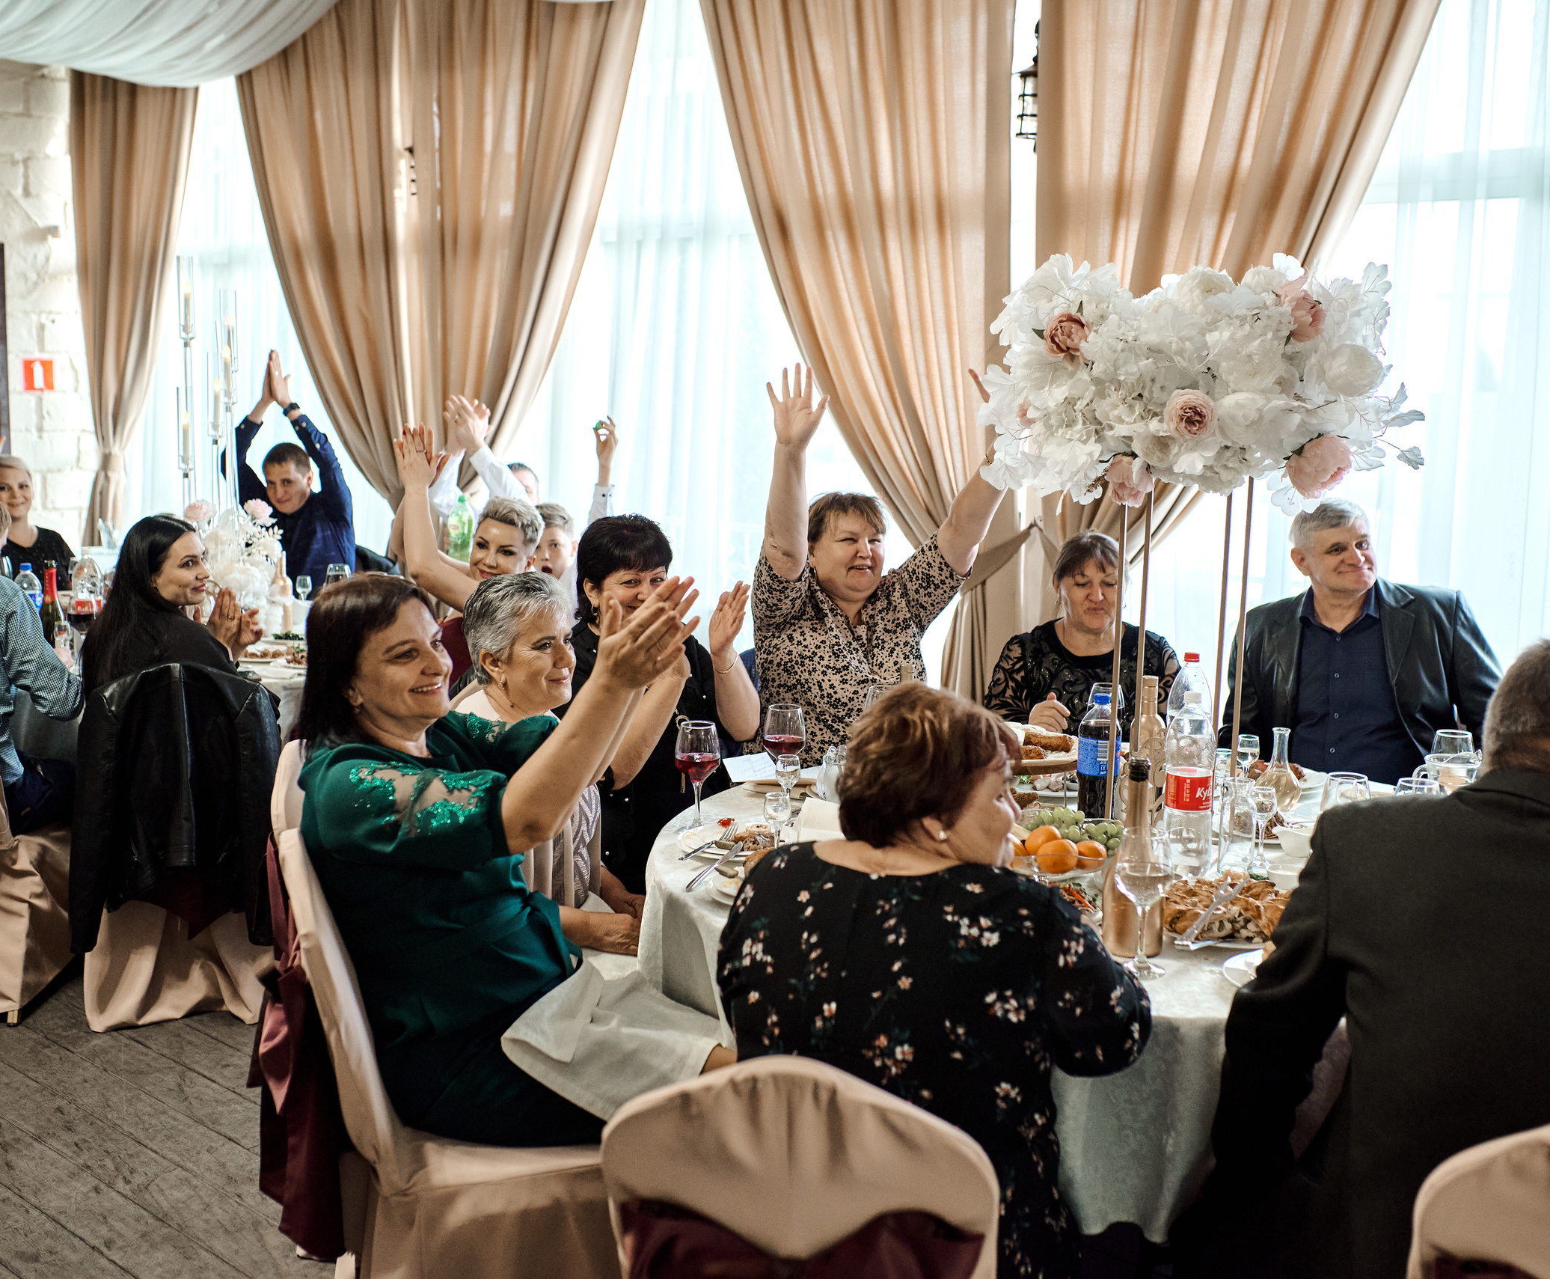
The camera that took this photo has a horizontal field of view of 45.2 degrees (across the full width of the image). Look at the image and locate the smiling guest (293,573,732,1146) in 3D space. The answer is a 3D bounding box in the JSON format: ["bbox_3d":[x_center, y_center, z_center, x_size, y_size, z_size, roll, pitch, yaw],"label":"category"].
[{"bbox_3d":[-0.363,0.556,2.856,0.740,1.300,0.560,0,8,-1],"label":"smiling guest"}]

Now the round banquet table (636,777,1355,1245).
[{"bbox_3d":[0.645,0.772,3.539,1.800,0.760,1.800,1,9,0],"label":"round banquet table"}]

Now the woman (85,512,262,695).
[{"bbox_3d":[-1.452,0.288,4.939,0.500,1.240,0.660,5,9,30],"label":"woman"}]

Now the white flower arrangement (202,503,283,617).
[{"bbox_3d":[-1.767,-0.244,6.111,0.330,0.440,0.330,1,9,0],"label":"white flower arrangement"}]

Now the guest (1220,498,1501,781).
[{"bbox_3d":[1.390,0.341,4.480,0.640,1.350,0.780,4,9,23],"label":"guest"}]

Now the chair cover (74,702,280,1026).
[{"bbox_3d":[-1.472,0.474,4.804,0.470,0.910,0.560,1,8,3],"label":"chair cover"}]

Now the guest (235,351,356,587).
[{"bbox_3d":[-1.718,-0.209,6.794,0.520,1.690,0.720,1,9,0],"label":"guest"}]

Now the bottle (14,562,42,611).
[{"bbox_3d":[-2.235,-0.089,5.584,0.082,0.280,0.082,1,9,0],"label":"bottle"}]

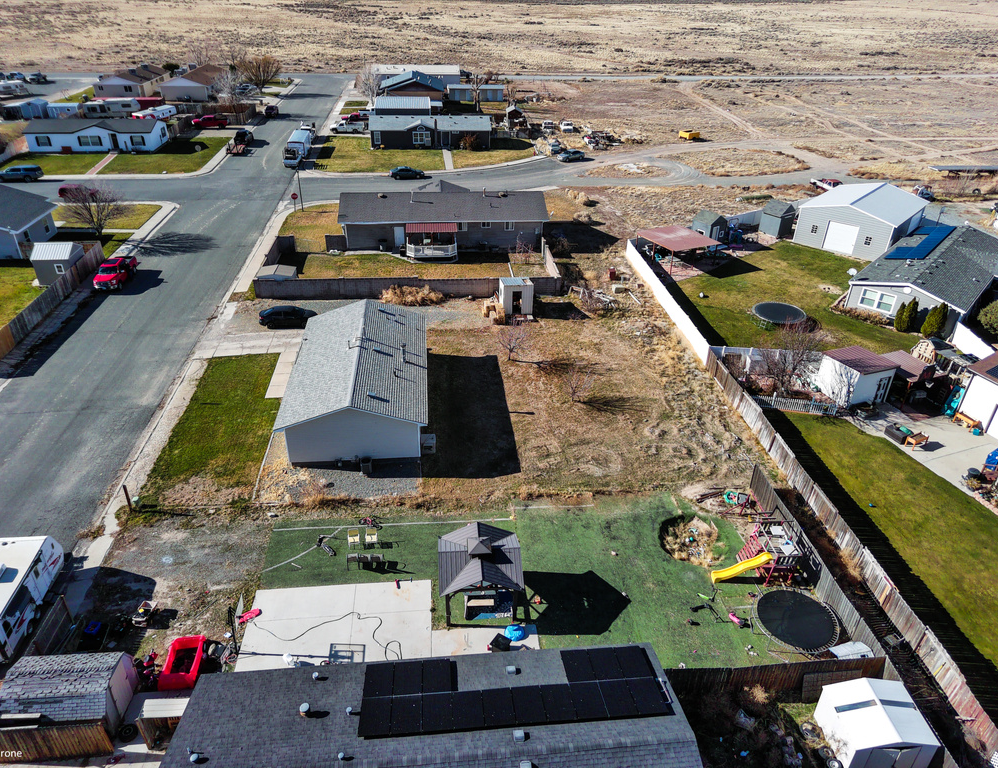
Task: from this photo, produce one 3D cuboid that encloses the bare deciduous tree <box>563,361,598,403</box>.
[{"bbox_3d":[5.677,-0.138,47.133,2.400,2.800,2.300,-2,32,-6],"label":"bare deciduous tree"}]

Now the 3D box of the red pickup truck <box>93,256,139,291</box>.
[{"bbox_3d":[-34.489,-10.223,61.348,2.070,1.960,5.850,-2,31,-5],"label":"red pickup truck"}]

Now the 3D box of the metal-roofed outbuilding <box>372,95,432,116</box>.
[{"bbox_3d":[-18.482,-53.746,132.434,10.380,3.990,9.380,-2,32,-6],"label":"metal-roofed outbuilding"}]

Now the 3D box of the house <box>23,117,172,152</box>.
[{"bbox_3d":[-62.089,-39.062,105.752,18.400,4.050,8.600,-3,32,-7],"label":"house"}]

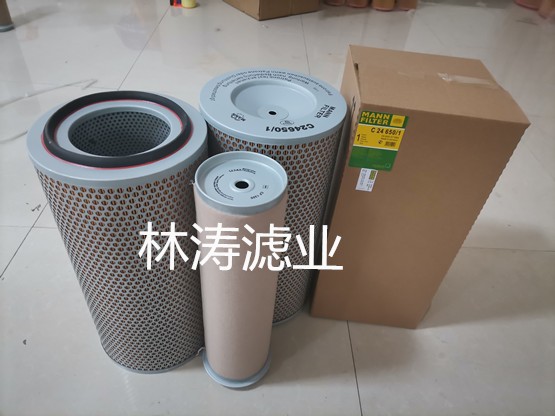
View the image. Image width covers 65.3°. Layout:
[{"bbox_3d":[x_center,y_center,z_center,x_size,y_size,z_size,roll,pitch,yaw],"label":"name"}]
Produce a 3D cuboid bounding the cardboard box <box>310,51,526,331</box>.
[{"bbox_3d":[0.226,-0.015,0.882,0.240,0.526,0.235,6,42,0],"label":"cardboard box"}]

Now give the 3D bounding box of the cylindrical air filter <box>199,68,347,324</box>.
[{"bbox_3d":[-0.023,0.002,0.868,0.238,0.483,0.238,3,42,-3],"label":"cylindrical air filter"}]

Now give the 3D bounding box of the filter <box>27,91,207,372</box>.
[{"bbox_3d":[-0.237,0.063,0.767,0.238,0.495,0.238,6,42,0],"label":"filter"}]

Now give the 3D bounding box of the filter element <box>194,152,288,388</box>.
[{"bbox_3d":[-0.064,0.129,0.737,0.139,0.462,0.139,6,42,0],"label":"filter element"}]

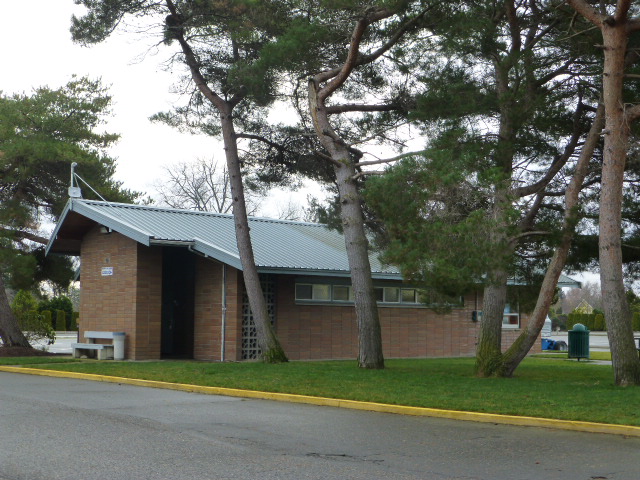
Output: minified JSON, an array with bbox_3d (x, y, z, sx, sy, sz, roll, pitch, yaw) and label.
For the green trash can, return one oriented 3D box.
[{"bbox_3d":[7.465,2.951,28.800,0.617,1.108,0.617,0,-5,0],"label":"green trash can"}]

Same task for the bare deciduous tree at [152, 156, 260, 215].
[{"bbox_3d":[-8.493,0.398,74.452,8.550,13.390,8.550,0,-5,0],"label":"bare deciduous tree"}]

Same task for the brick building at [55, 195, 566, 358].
[{"bbox_3d":[-0.234,1.587,33.518,17.920,4.420,9.190,5,-6,-42],"label":"brick building"}]

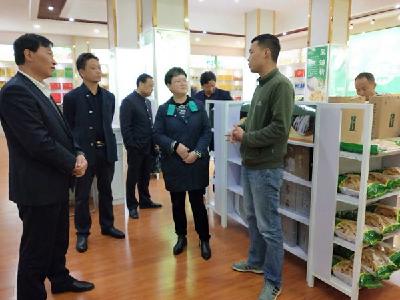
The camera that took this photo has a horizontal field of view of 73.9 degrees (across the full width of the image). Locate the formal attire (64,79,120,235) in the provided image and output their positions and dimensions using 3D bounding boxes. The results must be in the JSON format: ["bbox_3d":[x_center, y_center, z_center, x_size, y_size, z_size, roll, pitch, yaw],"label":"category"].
[{"bbox_3d":[-0.965,0.130,2.458,0.500,1.380,0.330,-7,10,-42],"label":"formal attire"}]

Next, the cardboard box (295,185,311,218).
[{"bbox_3d":[0.861,0.357,2.022,0.180,0.245,0.165,-4,8,-27],"label":"cardboard box"}]

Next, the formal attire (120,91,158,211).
[{"bbox_3d":[-0.730,0.012,3.280,0.320,1.400,0.460,4,8,28],"label":"formal attire"}]

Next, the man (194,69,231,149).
[{"bbox_3d":[0.170,-0.082,3.267,0.500,1.710,0.380,-2,8,-15],"label":"man"}]

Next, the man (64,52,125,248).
[{"bbox_3d":[-0.955,0.016,2.443,0.520,1.730,0.400,-7,10,-42],"label":"man"}]

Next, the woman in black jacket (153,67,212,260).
[{"bbox_3d":[-0.155,0.105,2.303,0.490,1.590,0.360,-1,8,-9],"label":"woman in black jacket"}]

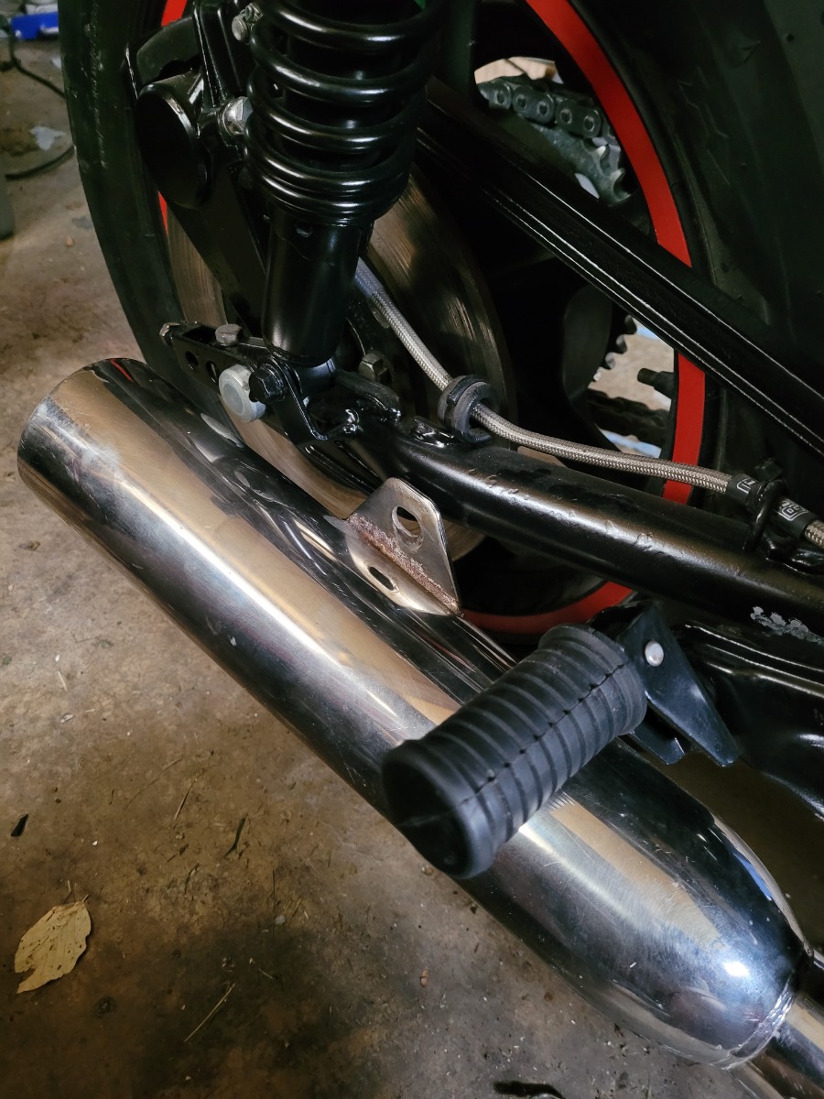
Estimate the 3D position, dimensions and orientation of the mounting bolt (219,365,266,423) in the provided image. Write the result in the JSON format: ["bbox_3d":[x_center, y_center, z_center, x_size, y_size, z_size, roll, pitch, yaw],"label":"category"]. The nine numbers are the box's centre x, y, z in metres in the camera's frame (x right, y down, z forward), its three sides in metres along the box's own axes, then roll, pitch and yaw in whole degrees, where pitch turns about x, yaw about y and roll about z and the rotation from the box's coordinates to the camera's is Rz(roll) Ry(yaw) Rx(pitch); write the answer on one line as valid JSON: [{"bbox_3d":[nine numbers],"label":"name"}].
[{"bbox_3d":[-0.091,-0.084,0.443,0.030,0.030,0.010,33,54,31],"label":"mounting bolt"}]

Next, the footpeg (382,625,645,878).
[{"bbox_3d":[0.033,0.062,0.265,0.085,0.043,0.043,-32,51,-30],"label":"footpeg"}]

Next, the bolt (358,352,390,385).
[{"bbox_3d":[-0.022,-0.099,0.449,0.015,0.015,0.009,33,54,31],"label":"bolt"}]

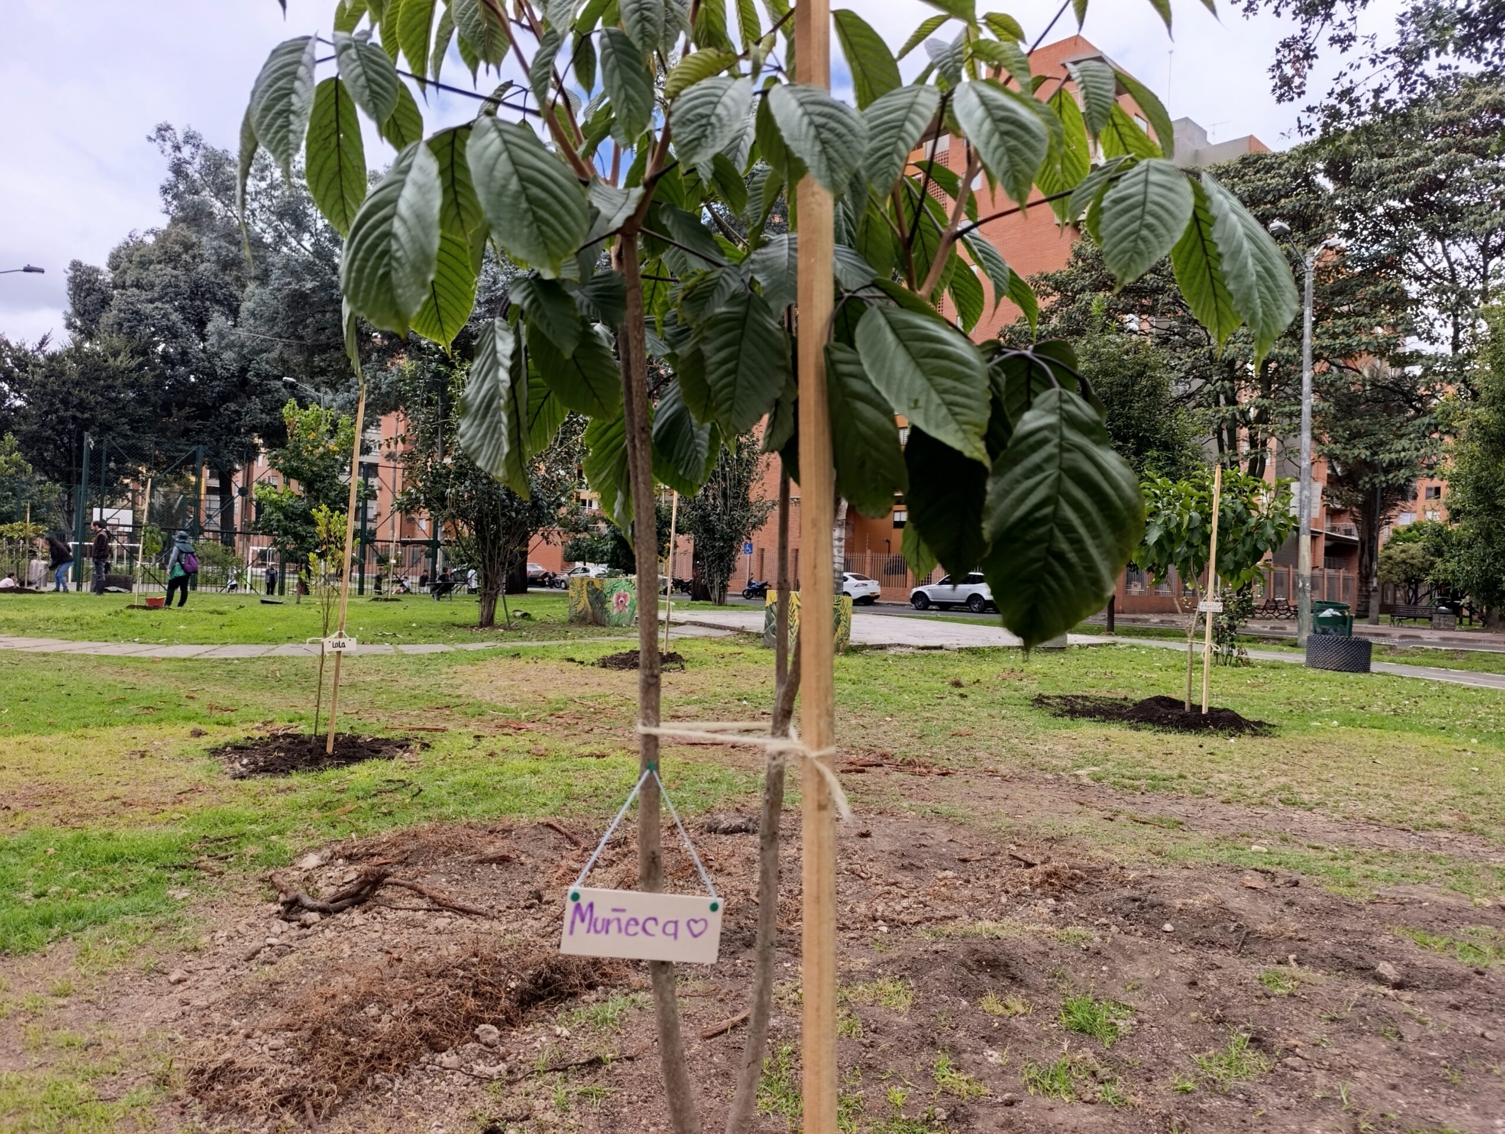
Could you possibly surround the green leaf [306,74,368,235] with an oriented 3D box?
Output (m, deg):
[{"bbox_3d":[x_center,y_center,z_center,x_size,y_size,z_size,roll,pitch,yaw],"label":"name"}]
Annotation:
[{"bbox_3d":[-0.530,-0.522,1.280,0.080,0.205,0.035,-6,11,-9],"label":"green leaf"}]

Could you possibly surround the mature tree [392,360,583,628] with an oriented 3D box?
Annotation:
[{"bbox_3d":[-5.271,-1.468,20.000,3.400,5.200,3.300,2,-1,0],"label":"mature tree"}]

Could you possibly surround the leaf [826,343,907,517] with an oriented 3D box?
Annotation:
[{"bbox_3d":[0.137,-0.164,1.200,0.080,0.205,0.045,-15,-6,6],"label":"leaf"}]

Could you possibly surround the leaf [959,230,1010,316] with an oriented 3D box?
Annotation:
[{"bbox_3d":[0.323,-0.408,1.400,0.055,0.130,0.040,-18,-8,-19],"label":"leaf"}]

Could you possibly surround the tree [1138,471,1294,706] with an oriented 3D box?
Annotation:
[{"bbox_3d":[4.193,0.187,9.100,1.400,2.150,1.350,2,0,22],"label":"tree"}]

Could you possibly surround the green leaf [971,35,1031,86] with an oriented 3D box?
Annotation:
[{"bbox_3d":[0.353,-0.716,1.420,0.060,0.085,0.050,-32,-16,-39],"label":"green leaf"}]

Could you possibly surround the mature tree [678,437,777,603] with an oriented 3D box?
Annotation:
[{"bbox_3d":[-0.959,-1.807,38.000,3.500,6.400,3.400,2,-1,0],"label":"mature tree"}]

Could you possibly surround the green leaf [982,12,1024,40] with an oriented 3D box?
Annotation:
[{"bbox_3d":[0.374,-0.809,1.500,0.080,0.040,0.030,37,9,-6],"label":"green leaf"}]

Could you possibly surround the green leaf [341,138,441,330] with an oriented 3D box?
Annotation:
[{"bbox_3d":[-0.396,-0.364,1.100,0.095,0.205,0.045,7,-14,13],"label":"green leaf"}]

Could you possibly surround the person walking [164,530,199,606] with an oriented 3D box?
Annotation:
[{"bbox_3d":[-11.741,0.036,20.600,0.600,1.600,0.500,2,0,18],"label":"person walking"}]

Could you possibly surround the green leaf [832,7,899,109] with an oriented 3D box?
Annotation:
[{"bbox_3d":[0.159,-0.706,1.420,0.080,0.175,0.040,-20,11,-5],"label":"green leaf"}]

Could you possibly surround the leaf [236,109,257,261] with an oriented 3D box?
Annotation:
[{"bbox_3d":[-0.642,-0.484,1.270,0.028,0.190,0.070,-1,-3,-15],"label":"leaf"}]

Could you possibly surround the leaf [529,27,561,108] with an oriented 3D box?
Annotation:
[{"bbox_3d":[-0.305,-0.729,1.480,0.055,0.150,0.040,3,-13,27],"label":"leaf"}]

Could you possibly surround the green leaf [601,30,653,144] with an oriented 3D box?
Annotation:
[{"bbox_3d":[-0.172,-0.662,1.380,0.060,0.160,0.045,-15,-12,3],"label":"green leaf"}]

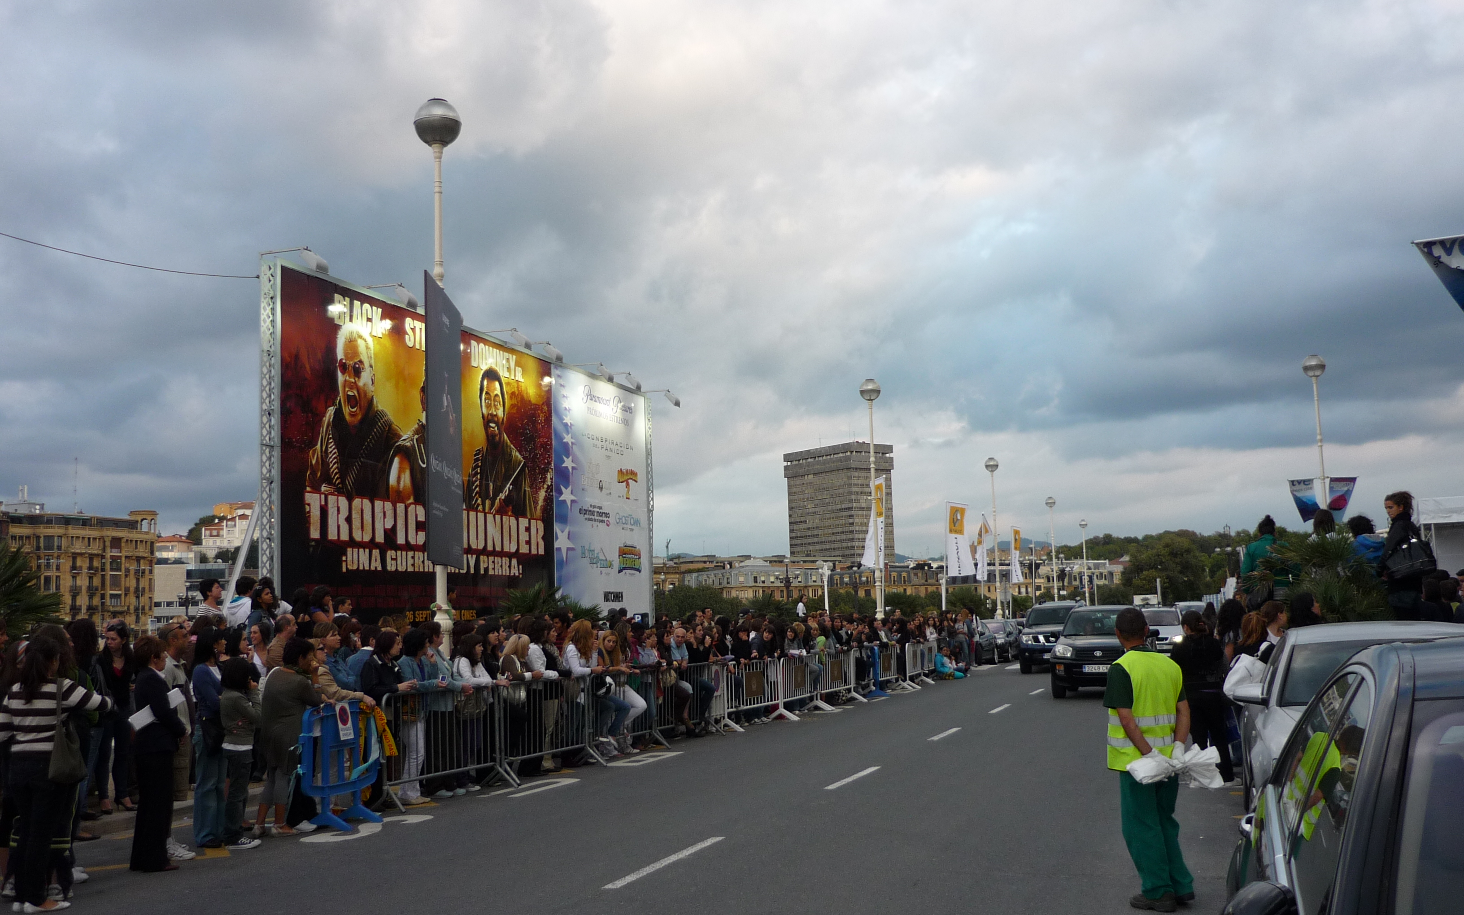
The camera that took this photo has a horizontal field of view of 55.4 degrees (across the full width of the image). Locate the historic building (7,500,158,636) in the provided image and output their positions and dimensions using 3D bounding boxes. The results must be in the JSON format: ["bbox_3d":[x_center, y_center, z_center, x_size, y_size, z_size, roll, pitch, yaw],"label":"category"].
[{"bbox_3d":[-115.250,21.867,242.659,16.000,26.500,27.000,-7,-9,37],"label":"historic building"}]

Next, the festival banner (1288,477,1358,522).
[{"bbox_3d":[18.277,1.290,43.136,1.996,1.379,0.100,-4,-7,19],"label":"festival banner"}]

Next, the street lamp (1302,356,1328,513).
[{"bbox_3d":[18.348,1.324,43.108,0.660,9.115,0.660,-4,-7,19],"label":"street lamp"}]

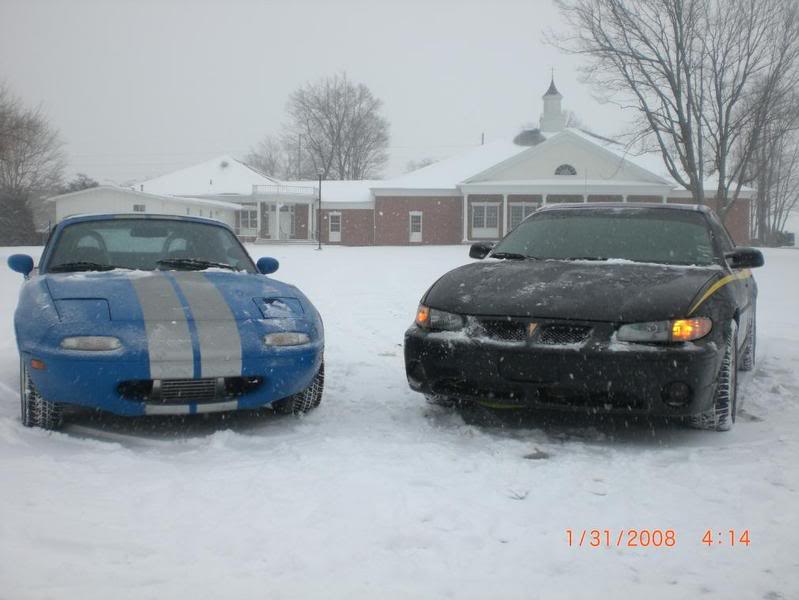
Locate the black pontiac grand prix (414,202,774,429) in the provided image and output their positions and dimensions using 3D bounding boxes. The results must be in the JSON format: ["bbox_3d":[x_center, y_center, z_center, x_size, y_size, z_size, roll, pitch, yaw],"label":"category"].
[{"bbox_3d":[1.692,-0.034,6.665,1.860,1.390,4.990,2,4,24],"label":"black pontiac grand prix"}]

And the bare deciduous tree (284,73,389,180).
[{"bbox_3d":[-6.469,-14.471,91.309,10.900,18.500,10.700,1,3,0],"label":"bare deciduous tree"}]

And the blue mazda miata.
[{"bbox_3d":[-1.787,0.038,6.211,1.690,1.230,3.950,-1,4,-23],"label":"blue mazda miata"}]

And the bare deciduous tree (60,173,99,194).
[{"bbox_3d":[-29.097,-8.286,79.666,4.300,7.000,4.300,1,3,0],"label":"bare deciduous tree"}]

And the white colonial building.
[{"bbox_3d":[3.705,-11.129,71.967,44.500,13.800,26.000,1,3,2],"label":"white colonial building"}]

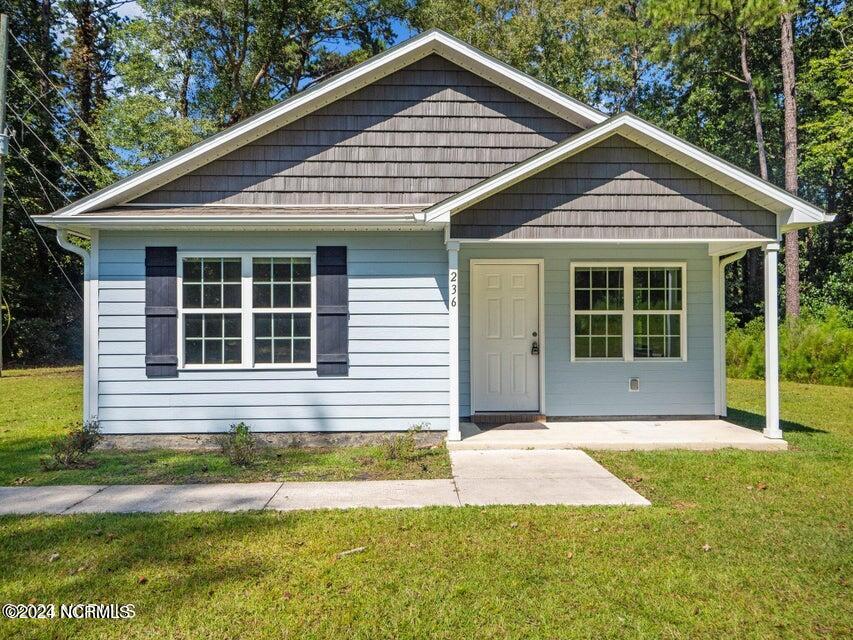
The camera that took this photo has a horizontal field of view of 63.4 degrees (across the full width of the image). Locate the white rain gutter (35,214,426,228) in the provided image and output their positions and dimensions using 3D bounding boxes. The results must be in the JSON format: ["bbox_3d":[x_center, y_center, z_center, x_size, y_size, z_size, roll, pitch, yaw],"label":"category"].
[{"bbox_3d":[-2.140,-1.090,7.690,4.300,0.150,0.130,0,-1,-2],"label":"white rain gutter"}]

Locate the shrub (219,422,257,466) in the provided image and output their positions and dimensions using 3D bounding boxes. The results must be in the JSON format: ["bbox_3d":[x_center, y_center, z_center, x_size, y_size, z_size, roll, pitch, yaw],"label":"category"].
[{"bbox_3d":[-2.000,1.307,7.300,0.380,0.440,0.380,0,-1,-2],"label":"shrub"}]

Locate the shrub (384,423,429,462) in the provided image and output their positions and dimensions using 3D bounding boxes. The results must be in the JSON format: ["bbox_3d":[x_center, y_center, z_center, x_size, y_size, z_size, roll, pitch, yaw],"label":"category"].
[{"bbox_3d":[-0.228,1.315,7.500,0.480,0.410,0.420,0,-1,-2],"label":"shrub"}]

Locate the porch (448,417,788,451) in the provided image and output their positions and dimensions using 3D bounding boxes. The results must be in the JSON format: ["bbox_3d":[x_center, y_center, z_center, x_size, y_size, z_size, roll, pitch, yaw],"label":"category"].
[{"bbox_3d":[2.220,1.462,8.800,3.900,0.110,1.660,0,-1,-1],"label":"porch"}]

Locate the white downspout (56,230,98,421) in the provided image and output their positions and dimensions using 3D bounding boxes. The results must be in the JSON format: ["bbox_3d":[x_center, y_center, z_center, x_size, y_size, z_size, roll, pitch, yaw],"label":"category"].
[{"bbox_3d":[-4.120,0.130,8.130,0.440,2.390,0.100,0,0,-1],"label":"white downspout"}]

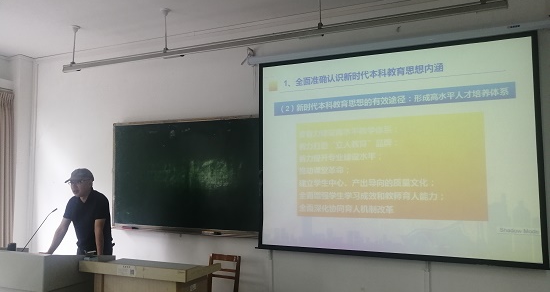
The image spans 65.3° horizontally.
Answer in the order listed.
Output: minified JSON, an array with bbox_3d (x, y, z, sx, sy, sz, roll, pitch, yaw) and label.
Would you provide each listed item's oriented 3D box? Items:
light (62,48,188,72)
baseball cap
[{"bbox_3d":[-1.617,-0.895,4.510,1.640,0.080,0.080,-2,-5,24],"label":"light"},{"bbox_3d":[-1.753,0.270,3.850,0.180,0.130,0.260,-3,0,33],"label":"baseball cap"}]

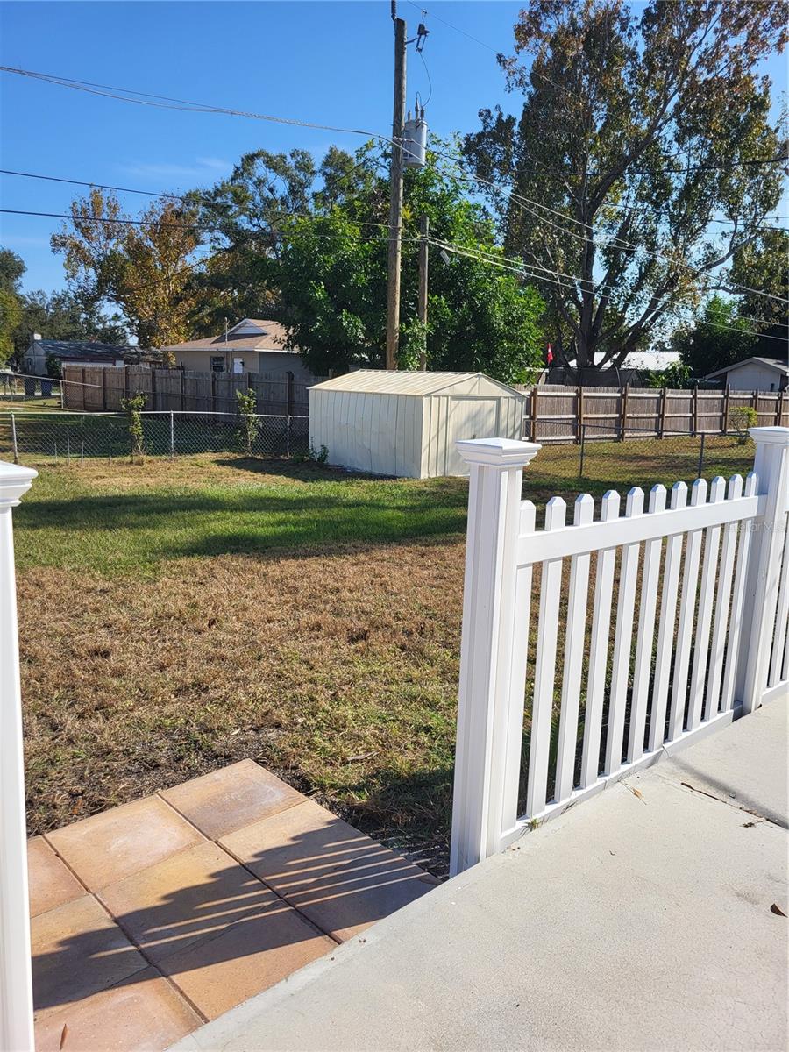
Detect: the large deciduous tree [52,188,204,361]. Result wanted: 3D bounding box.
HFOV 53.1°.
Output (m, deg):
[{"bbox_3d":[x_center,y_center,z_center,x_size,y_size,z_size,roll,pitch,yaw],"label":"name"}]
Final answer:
[{"bbox_3d":[-14.904,-12.828,44.539,8.547,11.574,8.120,2,10,0],"label":"large deciduous tree"}]

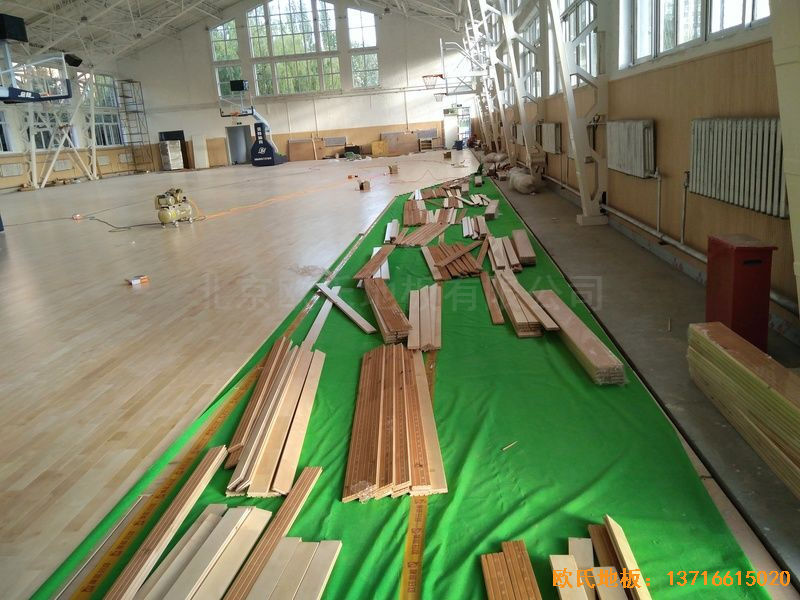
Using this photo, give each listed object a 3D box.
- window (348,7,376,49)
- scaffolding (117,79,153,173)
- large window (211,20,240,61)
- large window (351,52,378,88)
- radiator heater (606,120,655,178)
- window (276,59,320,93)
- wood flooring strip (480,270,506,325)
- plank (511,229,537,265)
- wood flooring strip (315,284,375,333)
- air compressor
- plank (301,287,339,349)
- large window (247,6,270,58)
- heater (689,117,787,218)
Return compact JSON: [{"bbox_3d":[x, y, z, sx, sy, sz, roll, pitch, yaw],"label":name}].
[{"bbox_3d":[-2.301,-16.648,36.854,1.620,2.300,0.150,-2,16,6],"label":"window"},{"bbox_3d":[-16.815,-11.024,38.281,0.980,5.600,1.300,-2,16,6],"label":"scaffolding"},{"bbox_3d":[-10.942,-16.199,37.564,1.664,2.281,0.150,-3,16,6],"label":"large window"},{"bbox_3d":[-2.122,-14.258,37.382,1.661,2.021,0.150,-3,16,6],"label":"large window"},{"bbox_3d":[2.883,-1.934,7.589,0.120,0.620,1.690,-2,16,6],"label":"radiator heater"},{"bbox_3d":[-6.372,-14.067,37.798,2.715,1.892,0.150,-3,16,6],"label":"window"},{"bbox_3d":[0.778,-0.044,5.149,0.072,0.022,1.602,-3,16,5],"label":"wood flooring strip"},{"bbox_3d":[1.562,-0.688,7.636,0.165,0.096,1.790,-2,16,8],"label":"plank"},{"bbox_3d":[-0.490,0.047,5.139,0.073,0.024,1.701,-10,17,-18],"label":"wood flooring strip"},{"bbox_3d":[-4.483,-1.849,11.994,0.370,0.710,0.720,0,16,14],"label":"air compressor"},{"bbox_3d":[-0.629,0.119,4.977,0.082,0.022,1.700,-4,16,3],"label":"plank"},{"bbox_3d":[-9.299,-17.644,39.680,1.210,3.155,0.150,-3,16,6],"label":"large window"},{"bbox_3d":[2.487,-1.006,4.364,0.120,0.603,1.610,-3,16,6],"label":"heater"}]

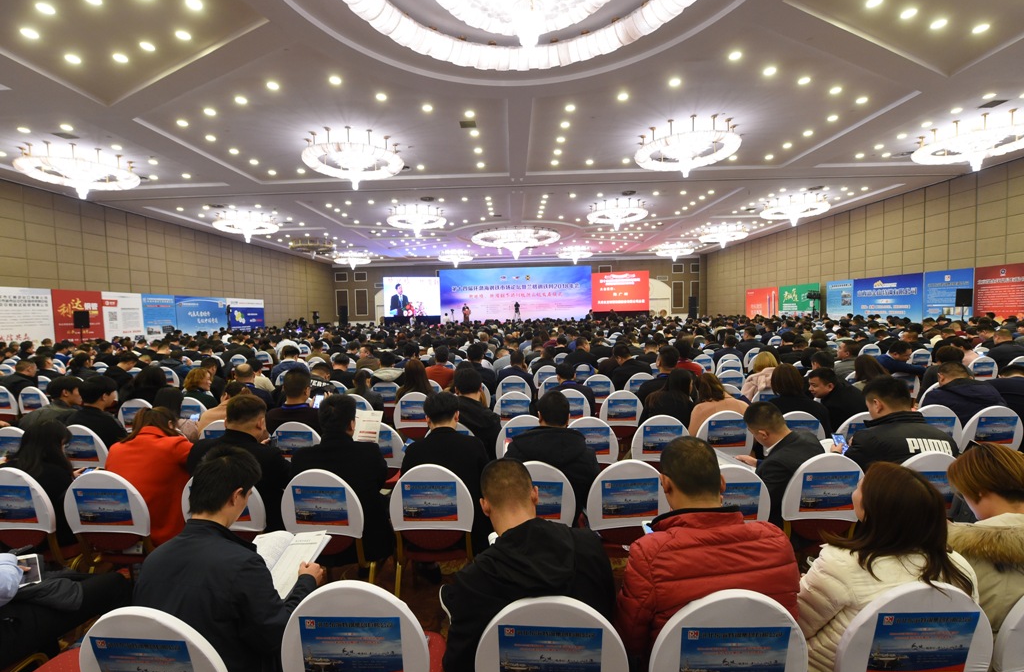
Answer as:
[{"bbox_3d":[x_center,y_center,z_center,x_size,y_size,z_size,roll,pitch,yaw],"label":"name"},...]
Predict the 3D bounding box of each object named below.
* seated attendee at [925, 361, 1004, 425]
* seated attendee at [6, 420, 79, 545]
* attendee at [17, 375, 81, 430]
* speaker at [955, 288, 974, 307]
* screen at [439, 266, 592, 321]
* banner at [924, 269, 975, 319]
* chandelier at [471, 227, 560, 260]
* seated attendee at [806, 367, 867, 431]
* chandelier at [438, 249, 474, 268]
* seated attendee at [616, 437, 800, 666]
[{"bbox_3d":[3.551,0.831,3.828,0.560,1.230,0.800,-2,3,-5],"label":"seated attendee"},{"bbox_3d":[-2.712,1.074,2.855,0.520,1.190,0.750,-1,3,15],"label":"seated attendee"},{"bbox_3d":[-3.857,0.987,3.957,0.540,1.270,0.800,-1,3,14],"label":"attendee"},{"bbox_3d":[14.624,-1.226,14.715,0.390,0.570,0.360,1,4,41],"label":"speaker"},{"bbox_3d":[0.367,-3.471,39.373,13.200,4.800,0.150,-2,3,0],"label":"screen"},{"bbox_3d":[17.392,-1.138,18.178,0.100,2.940,2.000,-2,3,0],"label":"banner"},{"bbox_3d":[0.301,-5.666,28.847,5.650,1.700,5.650,-2,3,0],"label":"chandelier"},{"bbox_3d":[2.771,0.846,3.852,0.600,1.250,0.750,-4,4,-35],"label":"seated attendee"},{"bbox_3d":[-4.280,-5.892,34.766,2.650,1.420,2.650,-2,3,0],"label":"chandelier"},{"bbox_3d":[0.600,0.971,1.681,0.580,1.300,0.780,-2,3,-3],"label":"seated attendee"}]

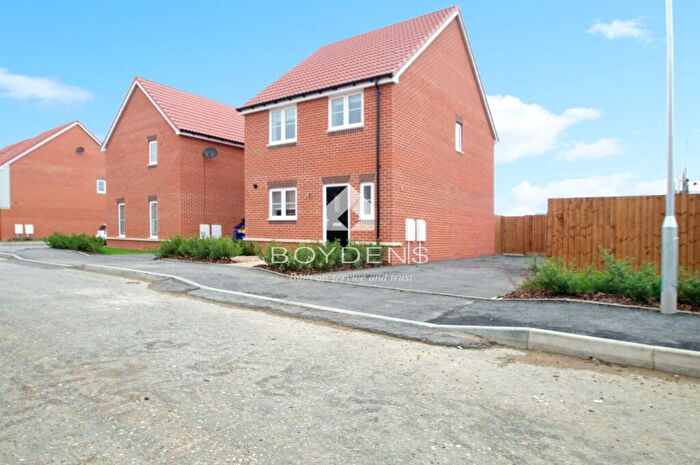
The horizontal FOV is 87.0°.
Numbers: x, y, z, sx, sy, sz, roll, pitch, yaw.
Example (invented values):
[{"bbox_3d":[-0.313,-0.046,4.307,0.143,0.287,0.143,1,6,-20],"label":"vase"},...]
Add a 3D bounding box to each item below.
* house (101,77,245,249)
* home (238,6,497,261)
[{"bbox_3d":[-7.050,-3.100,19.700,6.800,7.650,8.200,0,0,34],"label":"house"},{"bbox_3d":[1.333,-3.535,14.524,5.969,8.548,9.256,2,2,36],"label":"home"}]

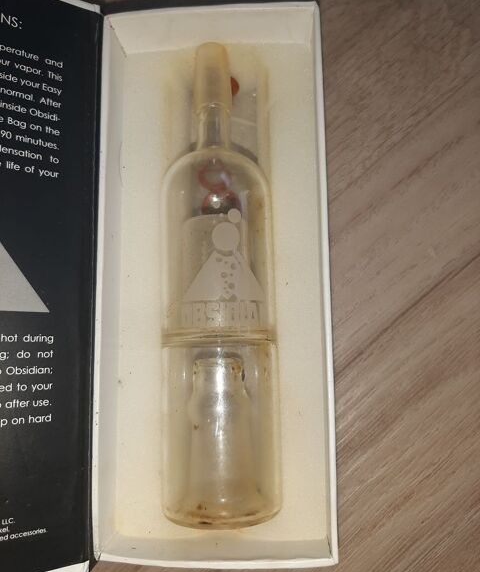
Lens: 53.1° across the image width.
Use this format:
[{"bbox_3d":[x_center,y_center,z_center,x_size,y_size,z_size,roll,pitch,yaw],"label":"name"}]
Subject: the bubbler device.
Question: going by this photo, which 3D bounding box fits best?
[{"bbox_3d":[-0.009,-0.008,0.188,0.044,0.044,0.180,-1,83,-4],"label":"bubbler device"}]

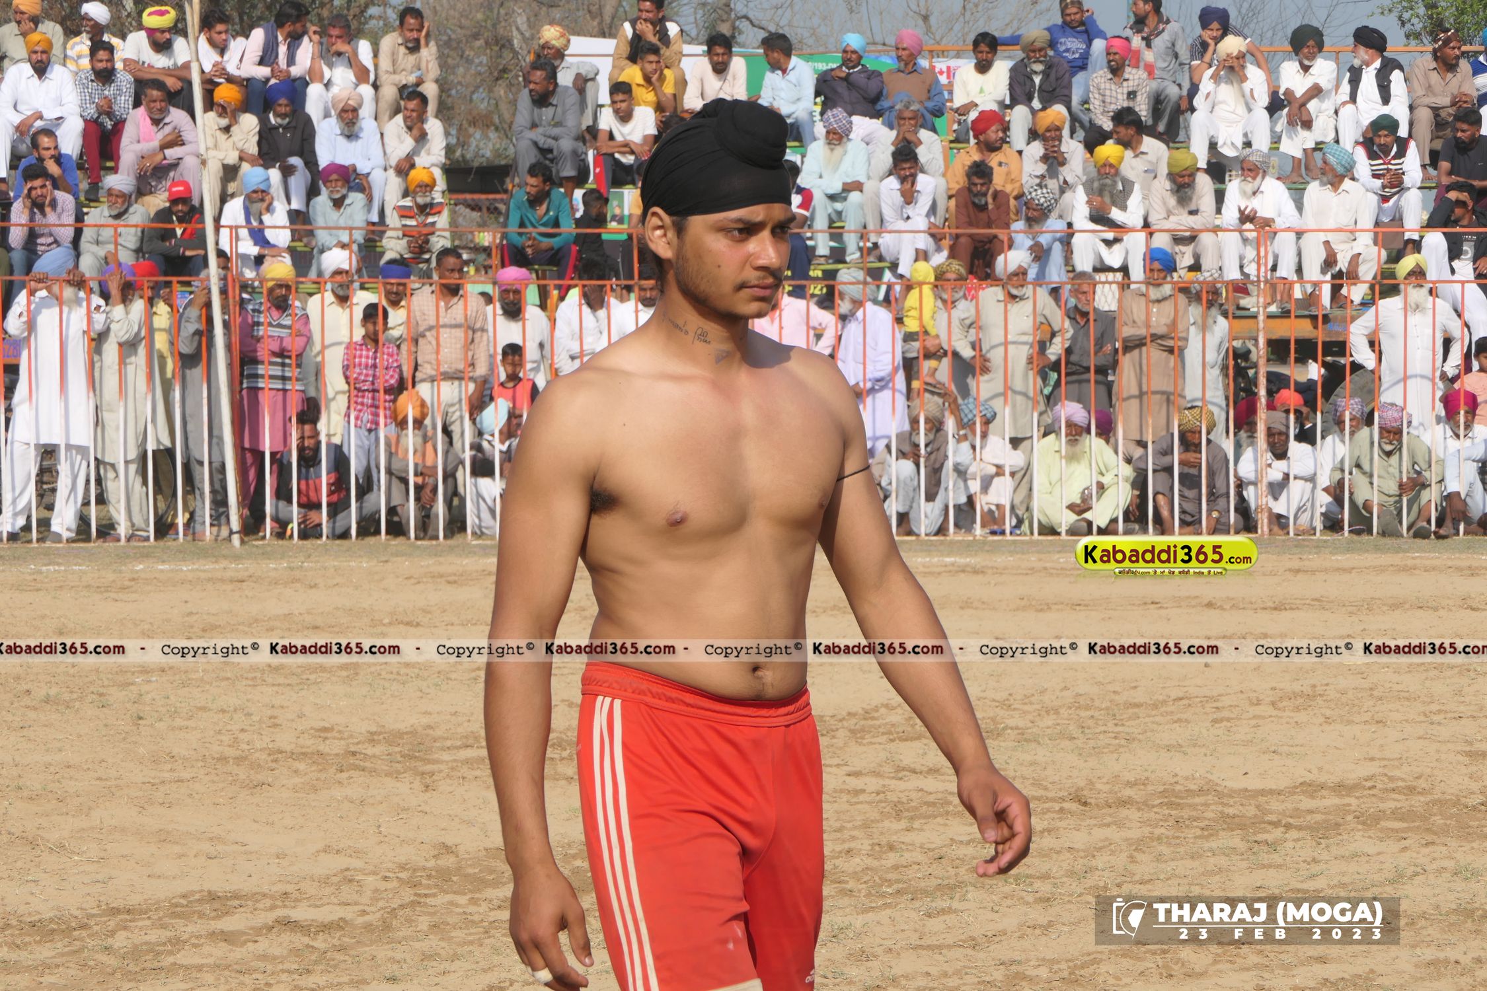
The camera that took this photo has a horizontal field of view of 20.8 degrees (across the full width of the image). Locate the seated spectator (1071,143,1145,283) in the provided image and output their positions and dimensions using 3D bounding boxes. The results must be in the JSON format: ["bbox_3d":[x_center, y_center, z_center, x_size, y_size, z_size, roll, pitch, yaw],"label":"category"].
[{"bbox_3d":[2.614,-1.948,29.000,0.550,1.166,0.750,0,3,3],"label":"seated spectator"}]

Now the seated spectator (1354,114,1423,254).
[{"bbox_3d":[4.460,-2.118,28.000,0.474,1.053,0.780,0,3,-4],"label":"seated spectator"}]

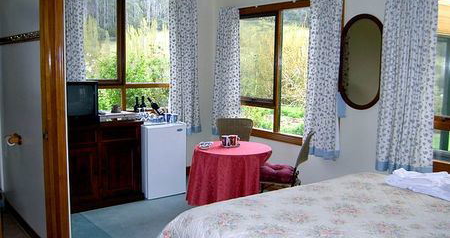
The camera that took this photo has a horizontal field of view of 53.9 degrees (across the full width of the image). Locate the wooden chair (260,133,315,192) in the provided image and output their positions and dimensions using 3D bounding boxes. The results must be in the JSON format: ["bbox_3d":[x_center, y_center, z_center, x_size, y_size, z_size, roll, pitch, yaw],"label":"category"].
[{"bbox_3d":[0.591,0.557,4.446,0.560,0.860,0.480,1,7,6],"label":"wooden chair"}]

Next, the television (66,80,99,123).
[{"bbox_3d":[-1.645,-0.183,4.685,0.470,0.435,0.430,-5,8,-37],"label":"television"}]

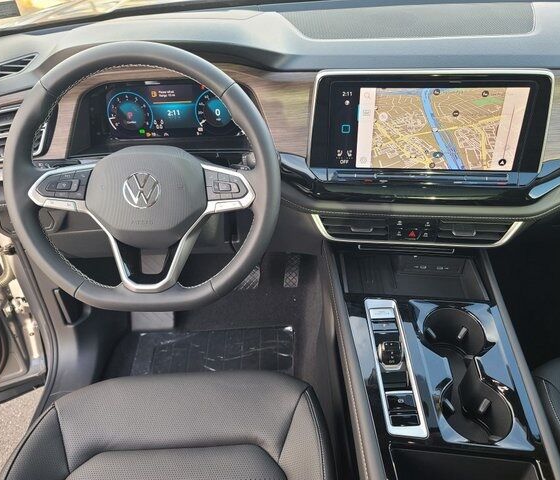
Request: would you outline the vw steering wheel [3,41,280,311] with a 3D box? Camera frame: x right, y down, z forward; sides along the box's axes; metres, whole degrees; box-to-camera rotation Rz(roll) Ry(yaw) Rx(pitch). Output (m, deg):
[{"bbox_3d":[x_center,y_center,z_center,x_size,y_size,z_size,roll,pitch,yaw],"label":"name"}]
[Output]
[{"bbox_3d":[-0.184,-0.079,0.638,0.370,0.360,0.085,0,12,0],"label":"vw steering wheel"}]

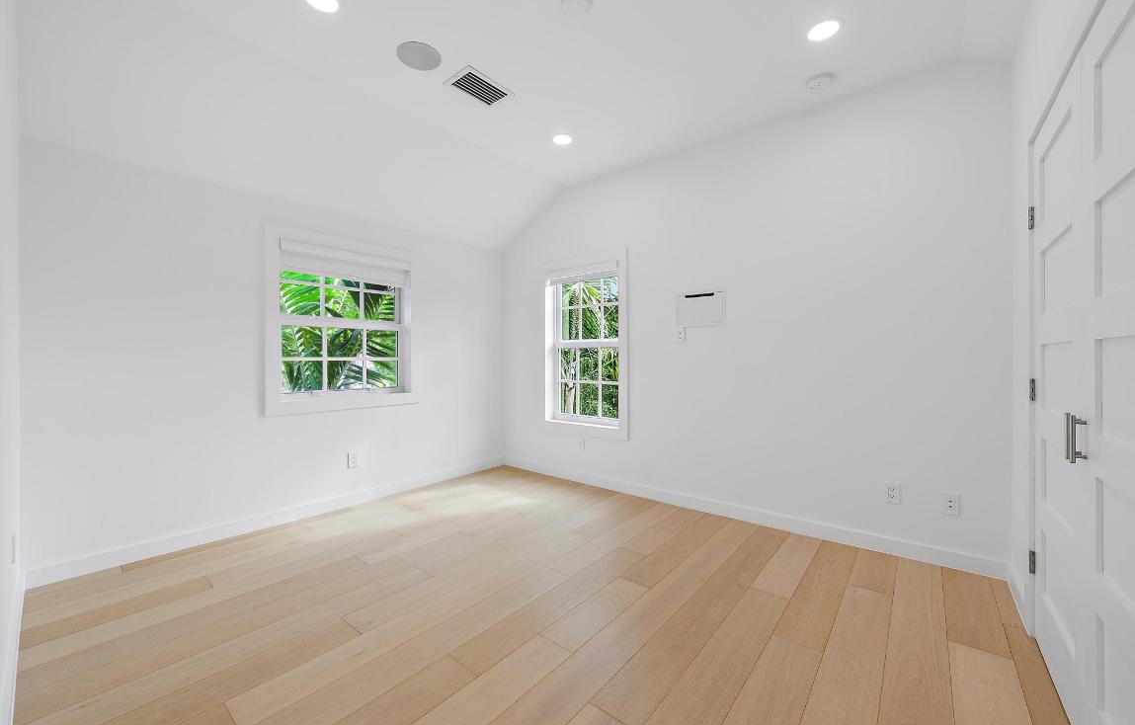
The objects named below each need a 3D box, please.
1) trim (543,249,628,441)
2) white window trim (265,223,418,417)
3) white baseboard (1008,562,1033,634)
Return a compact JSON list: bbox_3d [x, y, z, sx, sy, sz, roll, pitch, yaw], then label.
[{"bbox_3d":[0.129,-0.150,4.051,1.015,1.621,0.060,0,1,39],"label":"trim"},{"bbox_3d":[-1.721,-0.295,3.471,0.130,1.308,1.148,0,1,39],"label":"white window trim"},{"bbox_3d":[2.086,1.074,2.039,0.016,0.090,0.555,0,1,39],"label":"white baseboard"}]

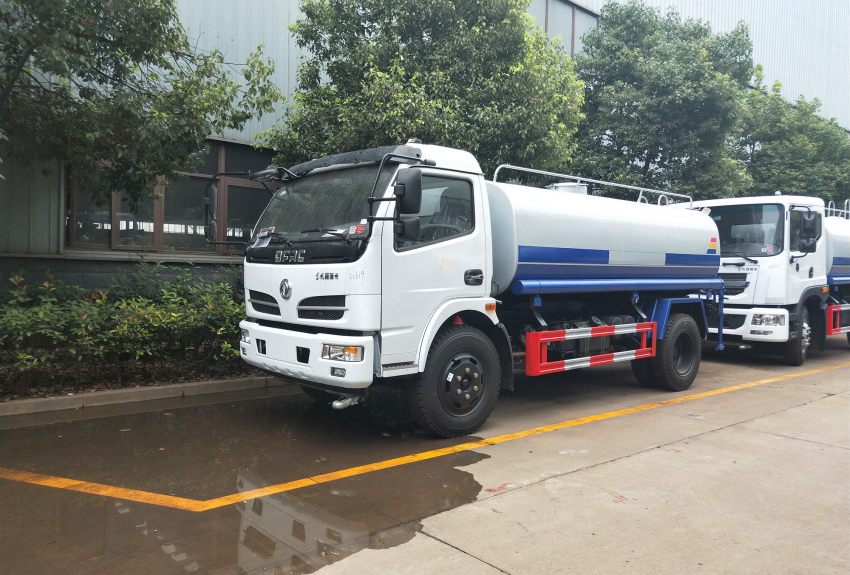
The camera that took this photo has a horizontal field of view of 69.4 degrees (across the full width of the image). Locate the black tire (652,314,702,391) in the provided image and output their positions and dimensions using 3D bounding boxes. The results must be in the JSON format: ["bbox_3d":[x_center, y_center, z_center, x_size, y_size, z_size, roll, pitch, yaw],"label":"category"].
[{"bbox_3d":[3.150,0.812,7.723,0.985,0.985,0.250,-1,3,-40],"label":"black tire"}]

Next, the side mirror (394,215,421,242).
[{"bbox_3d":[-0.131,-0.444,4.616,0.190,0.210,0.110,3,3,40],"label":"side mirror"}]

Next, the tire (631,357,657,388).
[{"bbox_3d":[2.971,0.800,7.935,0.985,0.985,0.250,-1,3,-40],"label":"tire"}]

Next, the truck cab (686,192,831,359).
[{"bbox_3d":[5.367,-0.170,10.789,2.100,2.600,2.350,-1,3,-40],"label":"truck cab"}]

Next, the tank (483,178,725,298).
[{"bbox_3d":[1.799,-0.486,7.934,4.400,1.400,2.080,-1,3,-40],"label":"tank"}]

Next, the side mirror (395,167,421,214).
[{"bbox_3d":[-0.121,-0.727,4.616,0.210,0.360,0.120,3,3,40],"label":"side mirror"}]

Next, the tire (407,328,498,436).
[{"bbox_3d":[0.296,0.842,5.537,0.985,0.985,0.250,-1,3,-40],"label":"tire"}]

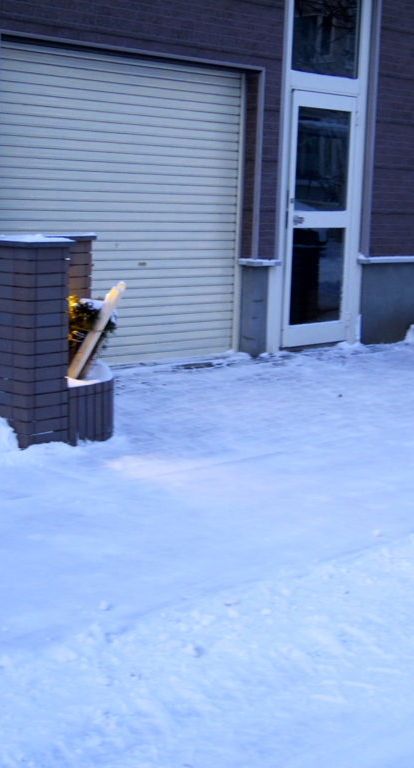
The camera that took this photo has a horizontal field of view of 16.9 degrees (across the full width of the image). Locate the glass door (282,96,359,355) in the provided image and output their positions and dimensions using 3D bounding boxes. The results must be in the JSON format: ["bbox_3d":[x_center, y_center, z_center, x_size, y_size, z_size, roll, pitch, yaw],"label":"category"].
[{"bbox_3d":[0.938,-1.364,11.611,0.060,2.092,0.919,9,11,41],"label":"glass door"}]

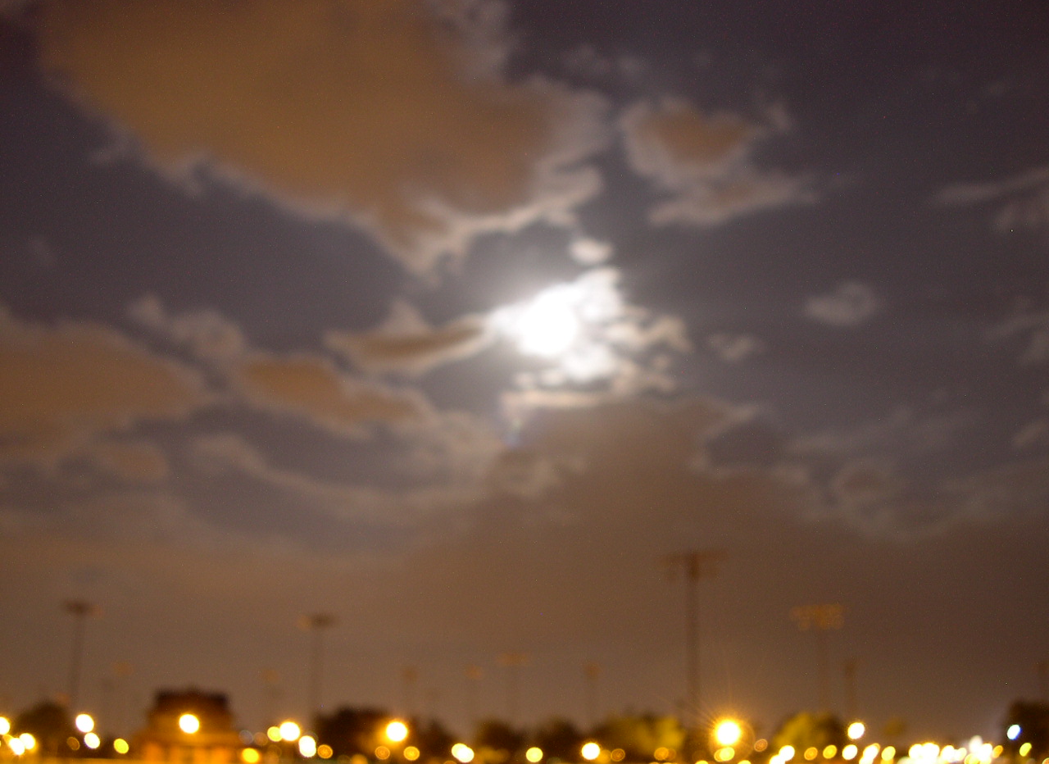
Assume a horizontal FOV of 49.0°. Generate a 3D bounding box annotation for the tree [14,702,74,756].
[{"bbox_3d":[-56.331,40.758,133.948,6.670,6.620,6.670,7,-19,-21],"label":"tree"}]

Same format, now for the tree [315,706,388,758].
[{"bbox_3d":[-22.356,45.341,148.231,9.070,6.560,9.070,3,-18,-8],"label":"tree"}]

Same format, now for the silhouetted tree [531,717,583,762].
[{"bbox_3d":[4.453,48.944,157.578,6.730,5.370,6.730,0,-18,1],"label":"silhouetted tree"}]

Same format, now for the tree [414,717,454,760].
[{"bbox_3d":[-12.456,48.944,157.578,5.610,5.370,5.610,1,-18,-4],"label":"tree"}]

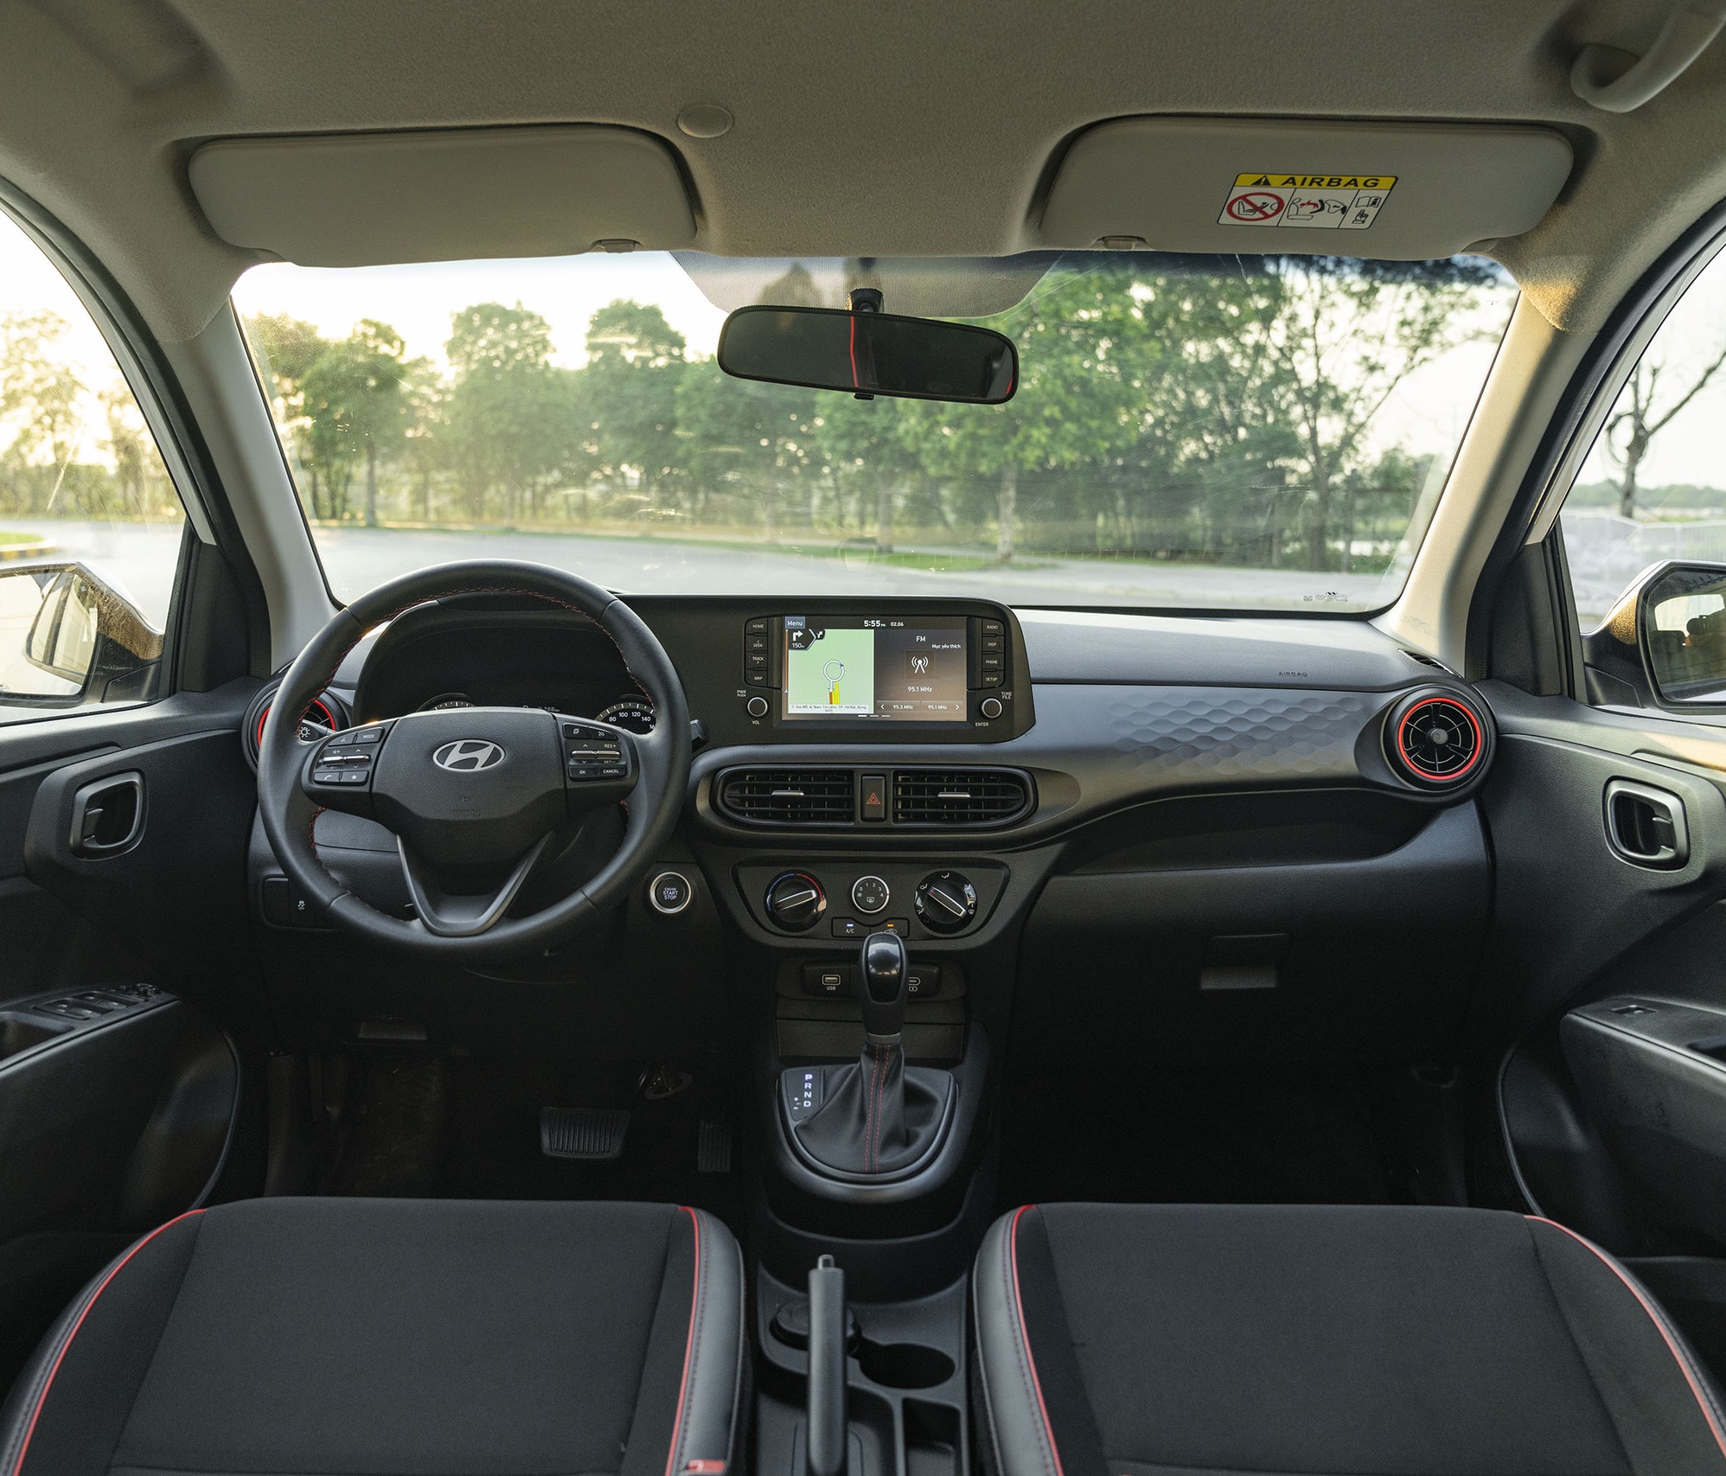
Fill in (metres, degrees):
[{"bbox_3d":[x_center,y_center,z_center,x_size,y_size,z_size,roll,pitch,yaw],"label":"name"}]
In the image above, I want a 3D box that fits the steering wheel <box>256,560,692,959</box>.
[{"bbox_3d":[-0.334,0.010,1.340,0.370,0.365,0.100,0,-21,0],"label":"steering wheel"}]

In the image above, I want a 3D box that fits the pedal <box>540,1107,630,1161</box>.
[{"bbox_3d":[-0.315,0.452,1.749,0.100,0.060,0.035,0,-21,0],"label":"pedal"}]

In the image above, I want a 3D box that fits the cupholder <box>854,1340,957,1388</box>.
[{"bbox_3d":[0.031,0.504,1.179,0.074,0.058,0.072,0,9,0],"label":"cupholder"}]

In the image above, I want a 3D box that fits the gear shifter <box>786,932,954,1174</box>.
[{"bbox_3d":[0.006,0.265,1.340,0.148,0.180,0.165,0,9,0],"label":"gear shifter"}]

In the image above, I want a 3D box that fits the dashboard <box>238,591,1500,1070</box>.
[{"bbox_3d":[0.006,0.072,1.629,1.270,0.450,0.420,0,9,0],"label":"dashboard"}]

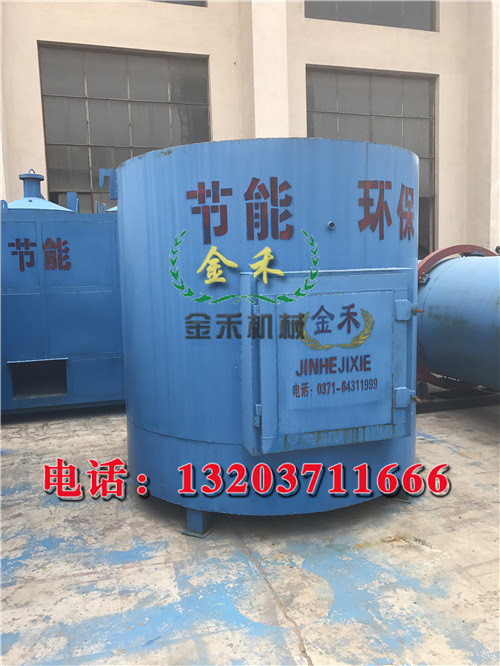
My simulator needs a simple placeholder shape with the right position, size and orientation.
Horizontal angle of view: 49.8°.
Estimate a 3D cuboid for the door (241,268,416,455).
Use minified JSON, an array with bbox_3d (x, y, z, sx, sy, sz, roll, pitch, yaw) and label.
[{"bbox_3d":[0.402,0.125,2.743,0.857,0.873,0.170,-3,6,-17],"label":"door"}]

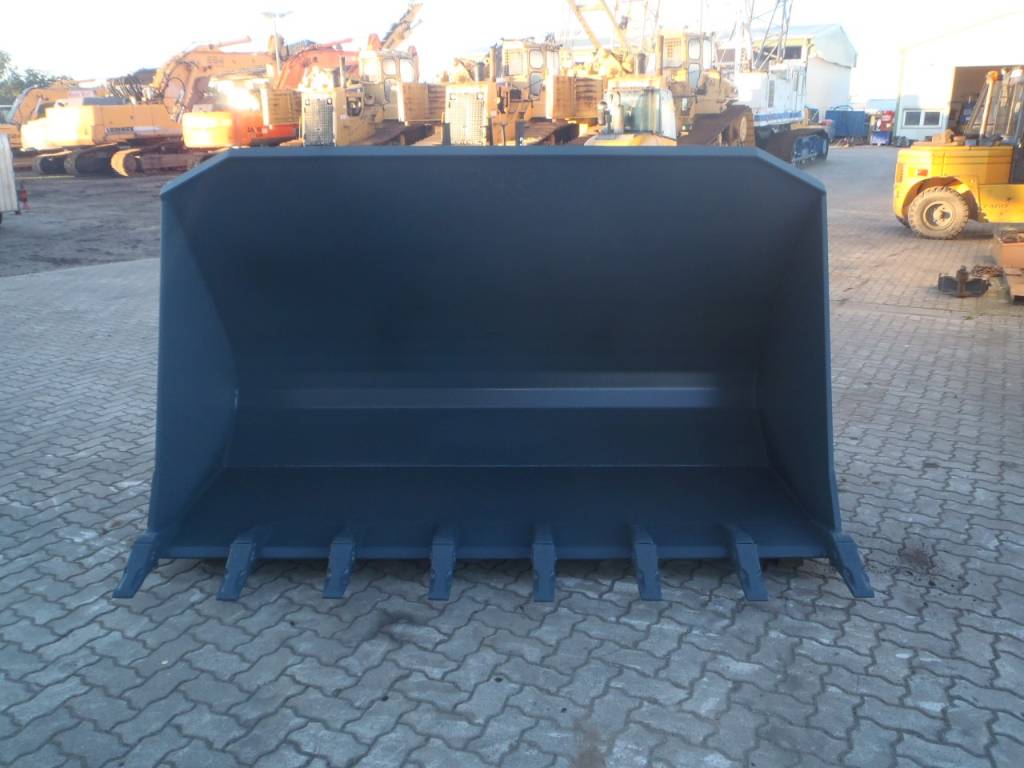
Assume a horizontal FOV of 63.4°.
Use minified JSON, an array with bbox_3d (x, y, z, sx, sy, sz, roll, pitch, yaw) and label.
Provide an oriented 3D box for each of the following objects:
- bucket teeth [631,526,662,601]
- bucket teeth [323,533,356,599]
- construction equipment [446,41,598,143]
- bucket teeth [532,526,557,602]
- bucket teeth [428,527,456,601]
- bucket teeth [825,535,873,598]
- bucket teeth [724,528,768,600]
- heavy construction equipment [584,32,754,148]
[{"bbox_3d":[0.499,0.665,3.102,0.086,0.112,0.345,0,33,0],"label":"bucket teeth"},{"bbox_3d":[-0.646,0.663,3.130,0.086,0.112,0.345,0,33,0],"label":"bucket teeth"},{"bbox_3d":[0.127,-6.512,21.017,2.900,3.800,4.800,7,18,24],"label":"construction equipment"},{"bbox_3d":[0.115,0.668,3.099,0.086,0.112,0.345,0,33,0],"label":"bucket teeth"},{"bbox_3d":[-0.263,0.666,3.114,0.086,0.112,0.345,0,33,0],"label":"bucket teeth"},{"bbox_3d":[1.264,0.657,3.113,0.086,0.112,0.345,0,33,0],"label":"bucket teeth"},{"bbox_3d":[0.876,0.664,3.098,0.086,0.112,0.345,0,33,0],"label":"bucket teeth"},{"bbox_3d":[3.840,-7.128,21.412,3.400,3.700,5.000,10,20,29],"label":"heavy construction equipment"}]

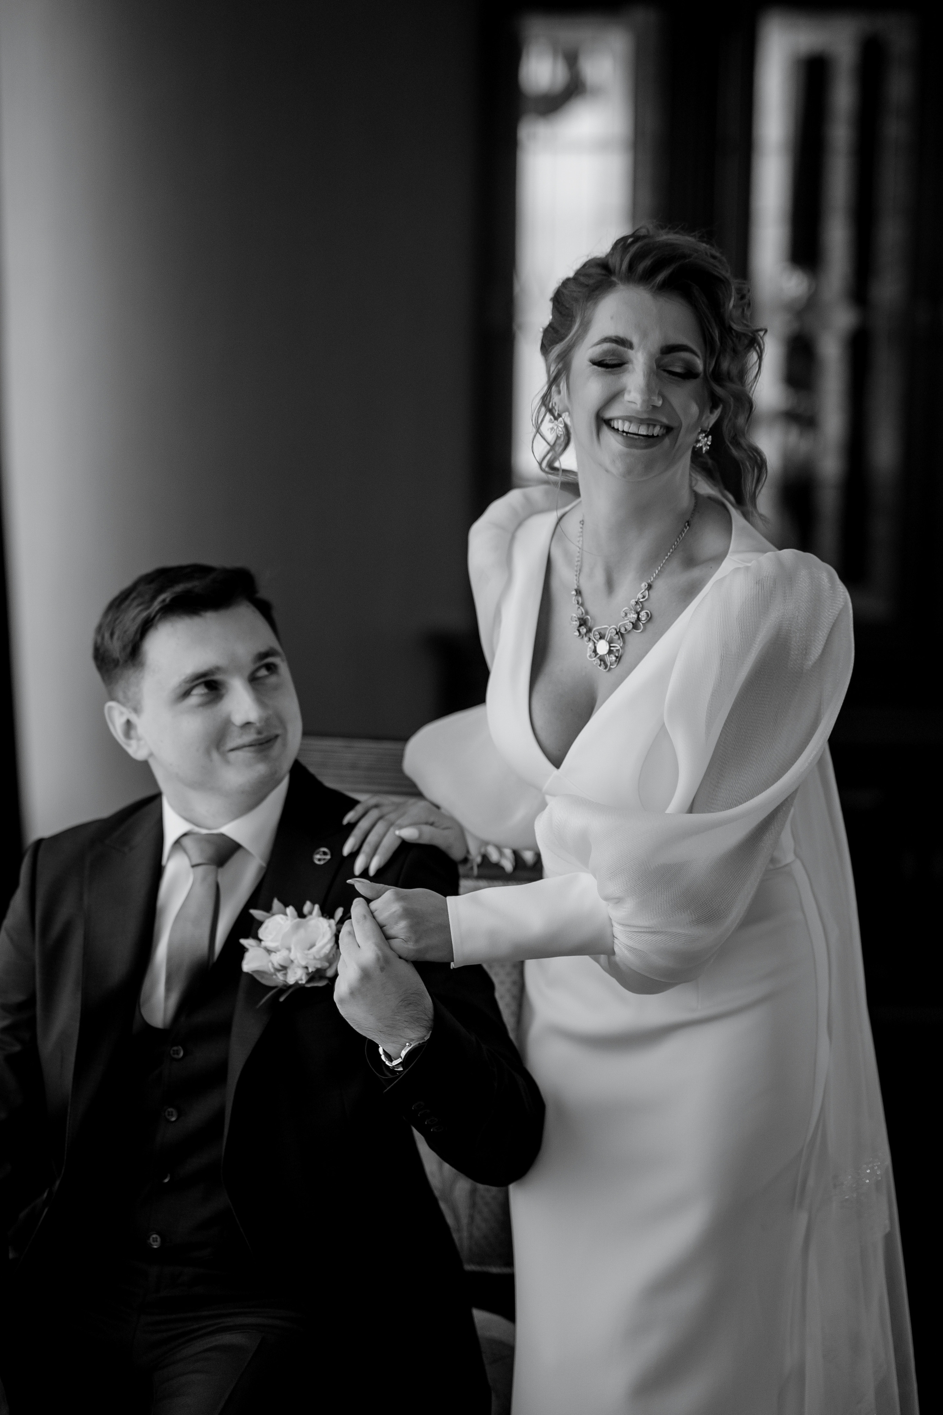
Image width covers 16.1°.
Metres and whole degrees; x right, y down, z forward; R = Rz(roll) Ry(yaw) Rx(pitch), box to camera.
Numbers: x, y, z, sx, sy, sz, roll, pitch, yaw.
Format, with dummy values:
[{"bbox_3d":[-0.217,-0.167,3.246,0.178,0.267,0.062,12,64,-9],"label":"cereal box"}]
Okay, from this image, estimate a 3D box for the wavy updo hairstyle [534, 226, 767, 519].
[{"bbox_3d":[0.172,-0.311,3.090,0.220,0.262,0.230,6,2,2],"label":"wavy updo hairstyle"}]

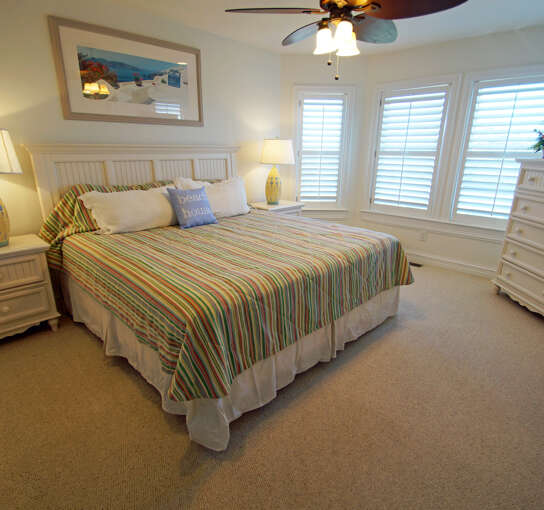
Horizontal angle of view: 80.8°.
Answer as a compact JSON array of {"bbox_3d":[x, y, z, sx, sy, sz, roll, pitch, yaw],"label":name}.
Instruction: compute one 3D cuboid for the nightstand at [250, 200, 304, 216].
[{"bbox_3d":[0.057,-0.321,4.372,0.651,0.707,0.452,-16,24,-42],"label":"nightstand"}]

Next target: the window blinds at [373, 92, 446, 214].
[{"bbox_3d":[1.676,-1.254,3.980,0.712,1.349,0.062,15,22,38],"label":"window blinds"}]

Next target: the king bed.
[{"bbox_3d":[-0.379,-0.170,2.716,2.165,1.415,2.096,17,24,41],"label":"king bed"}]

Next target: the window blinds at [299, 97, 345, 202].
[{"bbox_3d":[0.677,-1.391,4.385,0.555,1.349,0.062,2,18,4],"label":"window blinds"}]

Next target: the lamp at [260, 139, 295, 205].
[{"bbox_3d":[0.076,-1.065,4.159,0.418,0.838,0.418,0,18,0],"label":"lamp"}]

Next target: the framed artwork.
[{"bbox_3d":[-1.220,-1.603,2.966,1.329,0.723,0.041,-16,24,-42],"label":"framed artwork"}]

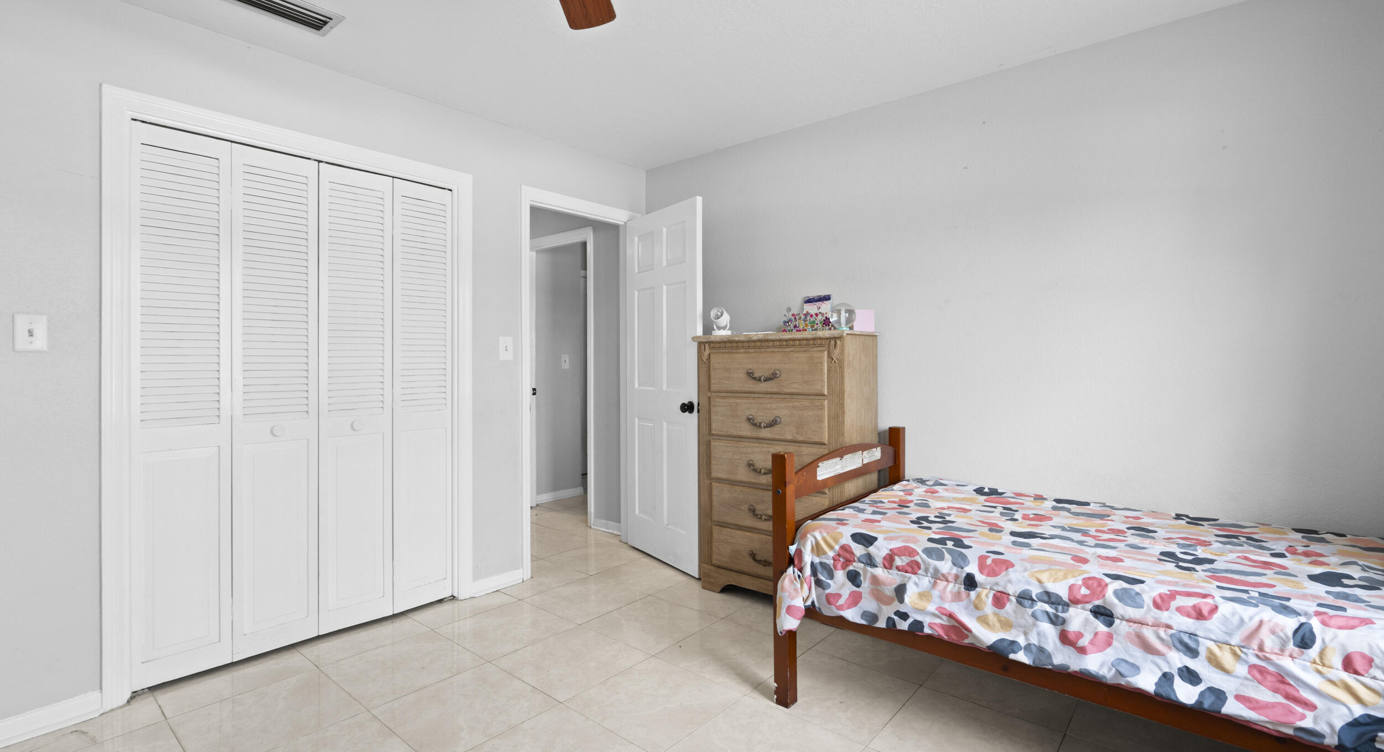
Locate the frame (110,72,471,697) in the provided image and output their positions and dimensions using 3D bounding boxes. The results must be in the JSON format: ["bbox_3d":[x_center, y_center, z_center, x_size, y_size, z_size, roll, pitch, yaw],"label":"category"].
[{"bbox_3d":[-1.562,0.065,2.593,0.100,2.115,1.348,1,2,41],"label":"frame"}]

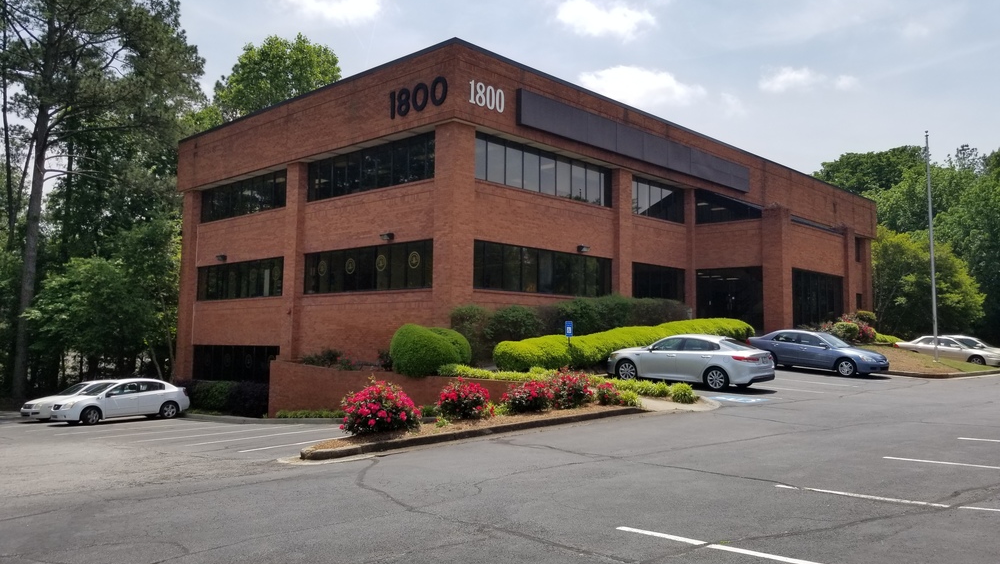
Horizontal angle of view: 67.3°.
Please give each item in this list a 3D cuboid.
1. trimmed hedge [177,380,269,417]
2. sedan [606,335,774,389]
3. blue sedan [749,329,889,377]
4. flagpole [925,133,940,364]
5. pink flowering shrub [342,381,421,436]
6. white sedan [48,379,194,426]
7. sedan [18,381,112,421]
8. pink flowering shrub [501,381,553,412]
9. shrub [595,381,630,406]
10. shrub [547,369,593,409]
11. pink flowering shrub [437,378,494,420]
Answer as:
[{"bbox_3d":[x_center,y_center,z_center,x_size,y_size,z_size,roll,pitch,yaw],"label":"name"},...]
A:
[{"bbox_3d":[-10.092,4.291,27.819,6.600,1.300,1.350,-3,-5,43],"label":"trimmed hedge"},{"bbox_3d":[5.410,2.260,21.680,4.855,1.465,1.860,-1,-4,43],"label":"sedan"},{"bbox_3d":[11.360,2.510,27.050,4.820,1.450,1.815,1,-2,45],"label":"blue sedan"},{"bbox_3d":[17.282,-1.472,30.086,0.150,9.250,0.150,-3,-5,43],"label":"flagpole"},{"bbox_3d":[-1.818,1.878,11.474,1.160,0.780,1.200,1,-4,0],"label":"pink flowering shrub"},{"bbox_3d":[-13.690,4.290,27.350,1.790,1.510,4.570,-5,-7,41],"label":"white sedan"},{"bbox_3d":[-15.670,4.540,29.000,1.820,1.450,4.750,-5,-7,41],"label":"sedan"},{"bbox_3d":[0.480,2.117,14.062,0.920,0.580,0.950,1,-4,0],"label":"pink flowering shrub"},{"bbox_3d":[2.276,2.262,15.333,0.700,0.460,0.720,1,-4,0],"label":"shrub"},{"bbox_3d":[1.374,2.091,14.835,0.860,0.730,0.890,1,-4,0],"label":"shrub"},{"bbox_3d":[-0.599,2.011,13.140,0.960,0.680,0.990,1,-4,0],"label":"pink flowering shrub"}]

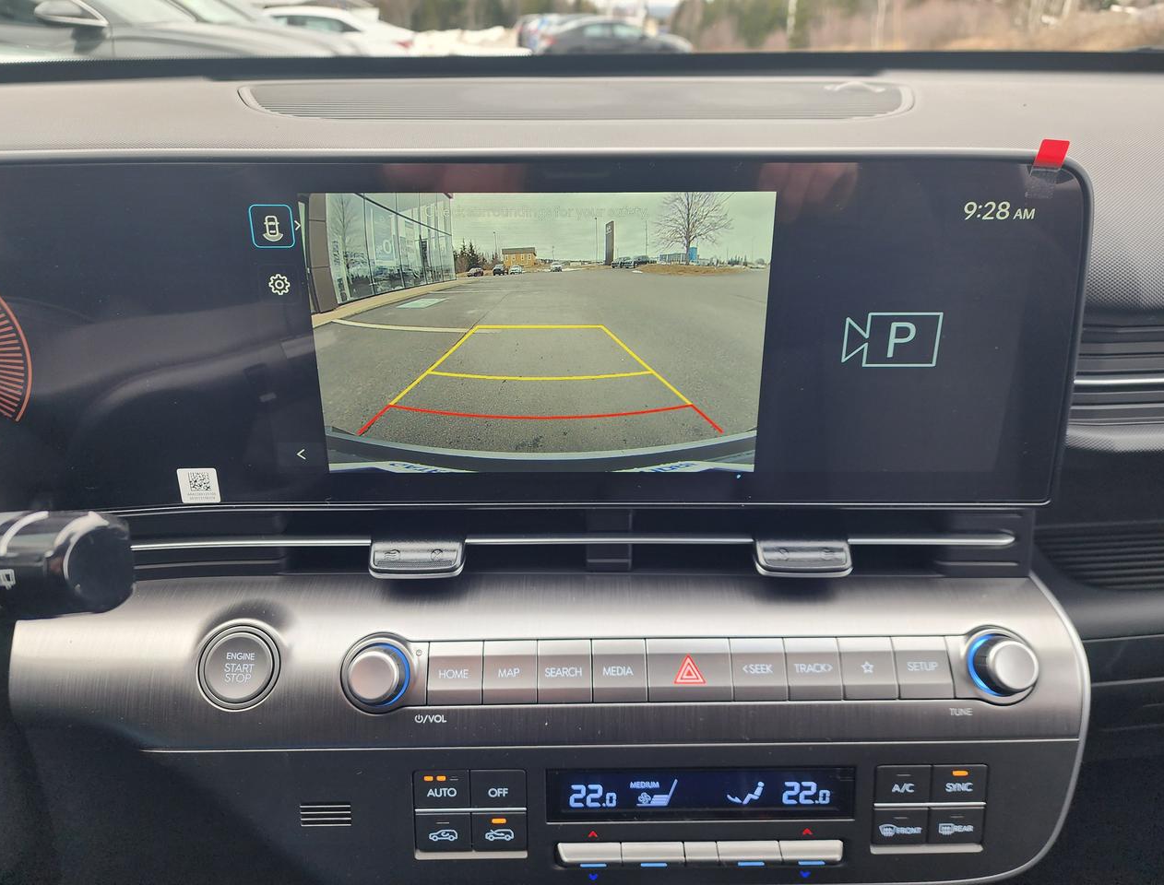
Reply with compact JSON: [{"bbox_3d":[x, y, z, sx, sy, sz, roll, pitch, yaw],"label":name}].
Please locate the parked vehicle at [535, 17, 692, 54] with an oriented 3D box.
[{"bbox_3d":[1.150,-12.448,24.413,4.680,1.450,1.820,-9,29,-16],"label":"parked vehicle"}]

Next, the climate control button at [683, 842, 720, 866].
[{"bbox_3d":[0.047,0.162,0.309,0.014,0.010,0.011,0,6,0],"label":"climate control button"}]

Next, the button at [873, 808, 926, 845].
[{"bbox_3d":[0.136,0.164,0.335,0.024,0.017,0.006,1,8,0],"label":"button"}]

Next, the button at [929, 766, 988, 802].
[{"bbox_3d":[0.148,0.134,0.308,0.021,0.015,0.010,0,6,0],"label":"button"}]

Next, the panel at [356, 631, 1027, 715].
[{"bbox_3d":[0.041,0.090,0.308,0.273,0.031,0.022,0,-16,0],"label":"panel"}]

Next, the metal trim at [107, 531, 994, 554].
[{"bbox_3d":[-0.006,0.043,0.336,0.385,0.007,0.013,0,19,0],"label":"metal trim"}]

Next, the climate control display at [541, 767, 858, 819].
[{"bbox_3d":[0.047,0.140,0.311,0.121,0.022,0.008,0,6,0],"label":"climate control display"}]

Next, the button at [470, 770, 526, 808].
[{"bbox_3d":[-0.036,0.147,0.333,0.024,0.017,0.006,1,8,0],"label":"button"}]

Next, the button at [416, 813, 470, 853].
[{"bbox_3d":[-0.055,0.154,0.310,0.021,0.016,0.010,0,6,0],"label":"button"}]

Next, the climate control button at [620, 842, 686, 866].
[{"bbox_3d":[0.028,0.162,0.309,0.025,0.011,0.011,0,6,0],"label":"climate control button"}]

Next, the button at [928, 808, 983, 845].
[{"bbox_3d":[0.147,0.152,0.310,0.021,0.015,0.010,0,6,0],"label":"button"}]

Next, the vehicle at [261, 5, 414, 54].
[{"bbox_3d":[-5.500,-7.393,14.756,4.680,1.450,1.820,-9,29,-16],"label":"vehicle"}]

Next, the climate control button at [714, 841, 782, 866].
[{"bbox_3d":[0.071,0.173,0.331,0.028,0.011,0.009,1,8,0],"label":"climate control button"}]

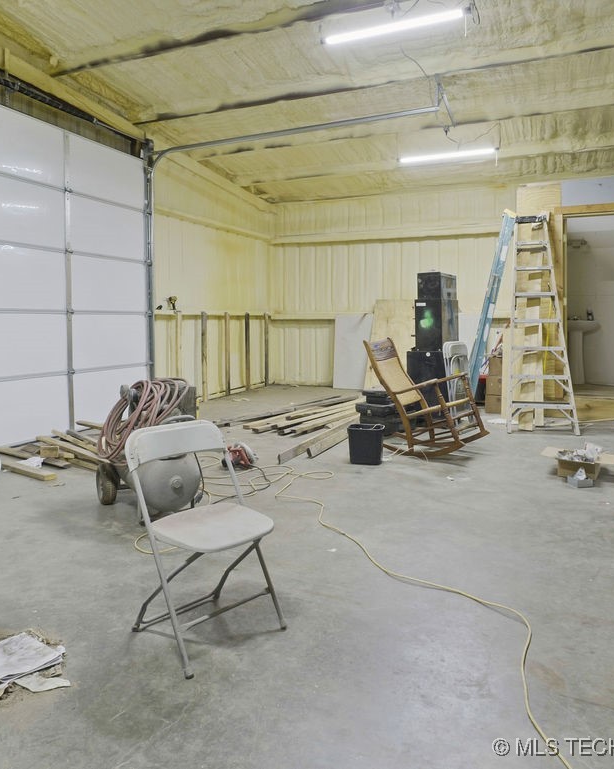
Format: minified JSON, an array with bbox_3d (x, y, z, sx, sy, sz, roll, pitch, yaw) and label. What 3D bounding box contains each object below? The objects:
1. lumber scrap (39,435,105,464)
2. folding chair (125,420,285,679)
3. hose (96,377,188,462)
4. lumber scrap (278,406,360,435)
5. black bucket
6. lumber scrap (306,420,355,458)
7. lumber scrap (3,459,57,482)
[{"bbox_3d":[-2.030,0.543,4.580,1.300,0.045,0.090,5,7,40],"label":"lumber scrap"},{"bbox_3d":[-0.362,0.554,2.030,0.460,0.770,0.440,5,8,45],"label":"folding chair"},{"bbox_3d":[-1.105,0.240,3.600,0.560,0.510,0.420,-2,6,-17],"label":"hose"},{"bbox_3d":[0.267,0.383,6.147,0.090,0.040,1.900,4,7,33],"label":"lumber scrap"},{"bbox_3d":[0.485,0.485,4.345,0.290,0.300,0.205,1,6,9],"label":"black bucket"},{"bbox_3d":[0.300,0.505,5.050,0.045,0.090,1.350,3,6,25],"label":"lumber scrap"},{"bbox_3d":[-2.132,0.641,4.023,0.680,0.040,0.090,3,6,32],"label":"lumber scrap"}]

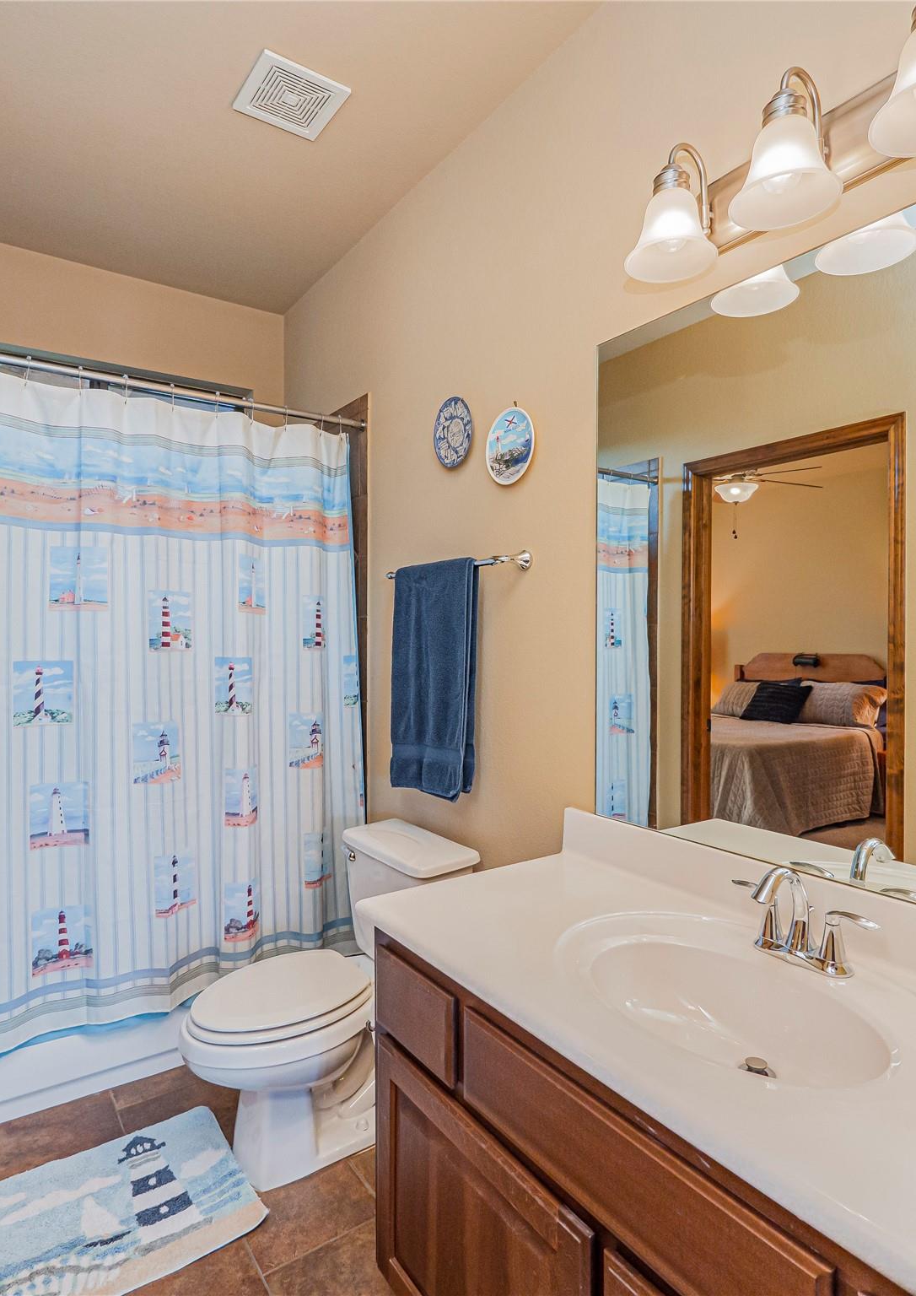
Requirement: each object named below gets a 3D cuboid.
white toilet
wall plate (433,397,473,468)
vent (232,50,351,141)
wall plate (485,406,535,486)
[{"bbox_3d":[-0.352,0.923,1.869,0.750,0.727,0.455,0,1,-36],"label":"white toilet"},{"bbox_3d":[-0.008,-0.625,2.038,0.025,0.205,0.200,0,1,-36],"label":"wall plate"},{"bbox_3d":[-0.443,-1.456,1.854,0.227,0.020,0.235,0,1,-36],"label":"vent"},{"bbox_3d":[0.141,-0.526,1.831,0.025,0.200,0.195,0,1,-36],"label":"wall plate"}]

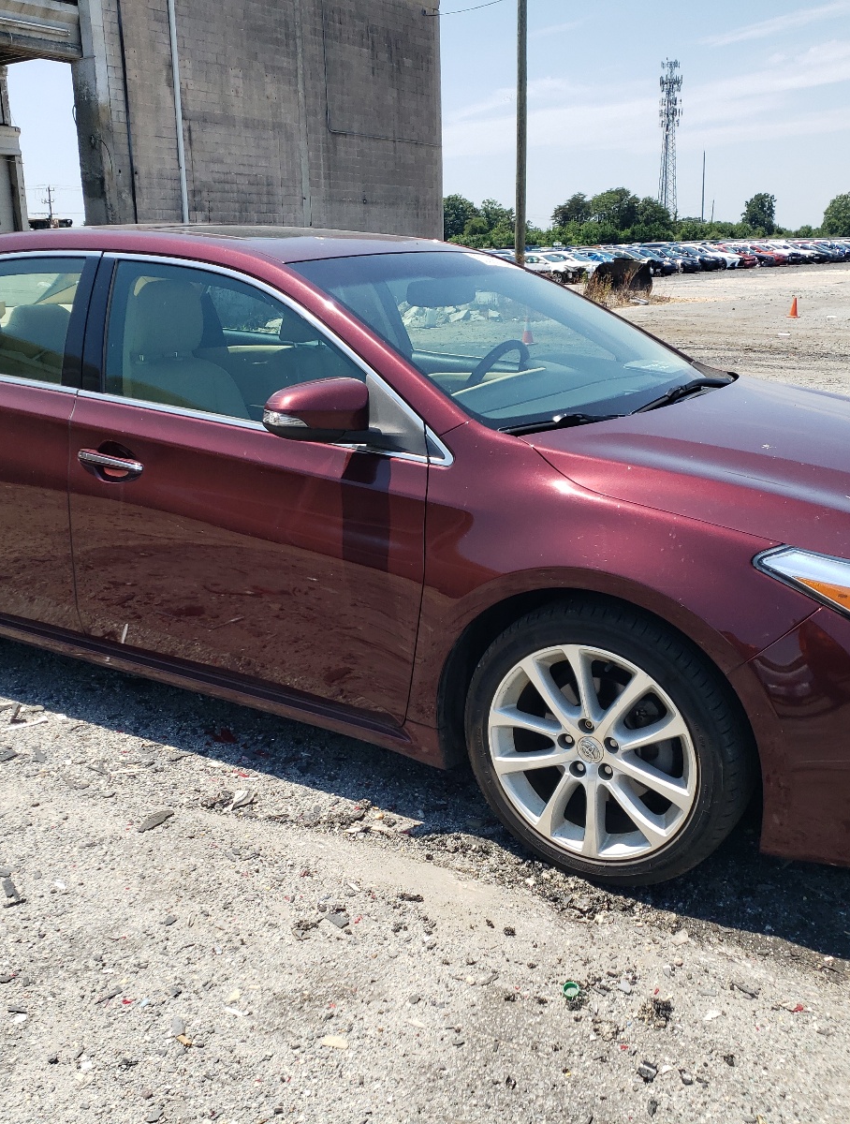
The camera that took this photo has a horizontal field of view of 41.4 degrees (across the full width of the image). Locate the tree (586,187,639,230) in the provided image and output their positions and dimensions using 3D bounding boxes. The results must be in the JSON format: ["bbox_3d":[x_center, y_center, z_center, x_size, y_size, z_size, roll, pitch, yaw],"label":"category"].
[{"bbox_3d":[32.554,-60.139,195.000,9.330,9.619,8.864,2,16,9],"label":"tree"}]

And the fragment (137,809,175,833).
[{"bbox_3d":[-0.691,0.668,2.878,0.044,0.016,0.122,6,17,24],"label":"fragment"}]

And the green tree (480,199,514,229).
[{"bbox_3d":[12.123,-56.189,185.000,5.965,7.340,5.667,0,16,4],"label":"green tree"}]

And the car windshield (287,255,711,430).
[{"bbox_3d":[0.298,-0.687,3.305,0.940,0.120,1.480,38,30,18],"label":"car windshield"}]

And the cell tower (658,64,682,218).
[{"bbox_3d":[66.428,-111.372,309.884,7.000,50.000,7.000,-1,15,0],"label":"cell tower"}]

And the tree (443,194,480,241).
[{"bbox_3d":[5.076,-52.428,176.330,7.500,10.000,7.500,-1,15,0],"label":"tree"}]

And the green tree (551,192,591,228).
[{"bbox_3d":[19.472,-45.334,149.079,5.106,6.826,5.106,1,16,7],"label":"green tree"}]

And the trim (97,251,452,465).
[{"bbox_3d":[-0.421,-0.535,2.809,1.210,0.467,0.170,9,18,31],"label":"trim"}]

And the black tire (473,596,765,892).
[{"bbox_3d":[0.421,0.401,2.572,0.660,0.655,0.225,9,18,30],"label":"black tire"}]

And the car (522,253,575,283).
[{"bbox_3d":[6.150,-14.950,57.200,4.700,1.450,1.820,11,20,37],"label":"car"}]

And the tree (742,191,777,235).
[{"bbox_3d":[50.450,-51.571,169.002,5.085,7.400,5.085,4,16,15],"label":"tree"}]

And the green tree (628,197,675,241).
[{"bbox_3d":[35.107,-52.075,176.277,7.300,9.600,7.300,-1,15,0],"label":"green tree"}]

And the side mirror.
[{"bbox_3d":[-0.254,-0.355,2.611,0.210,0.162,0.220,9,18,29],"label":"side mirror"}]

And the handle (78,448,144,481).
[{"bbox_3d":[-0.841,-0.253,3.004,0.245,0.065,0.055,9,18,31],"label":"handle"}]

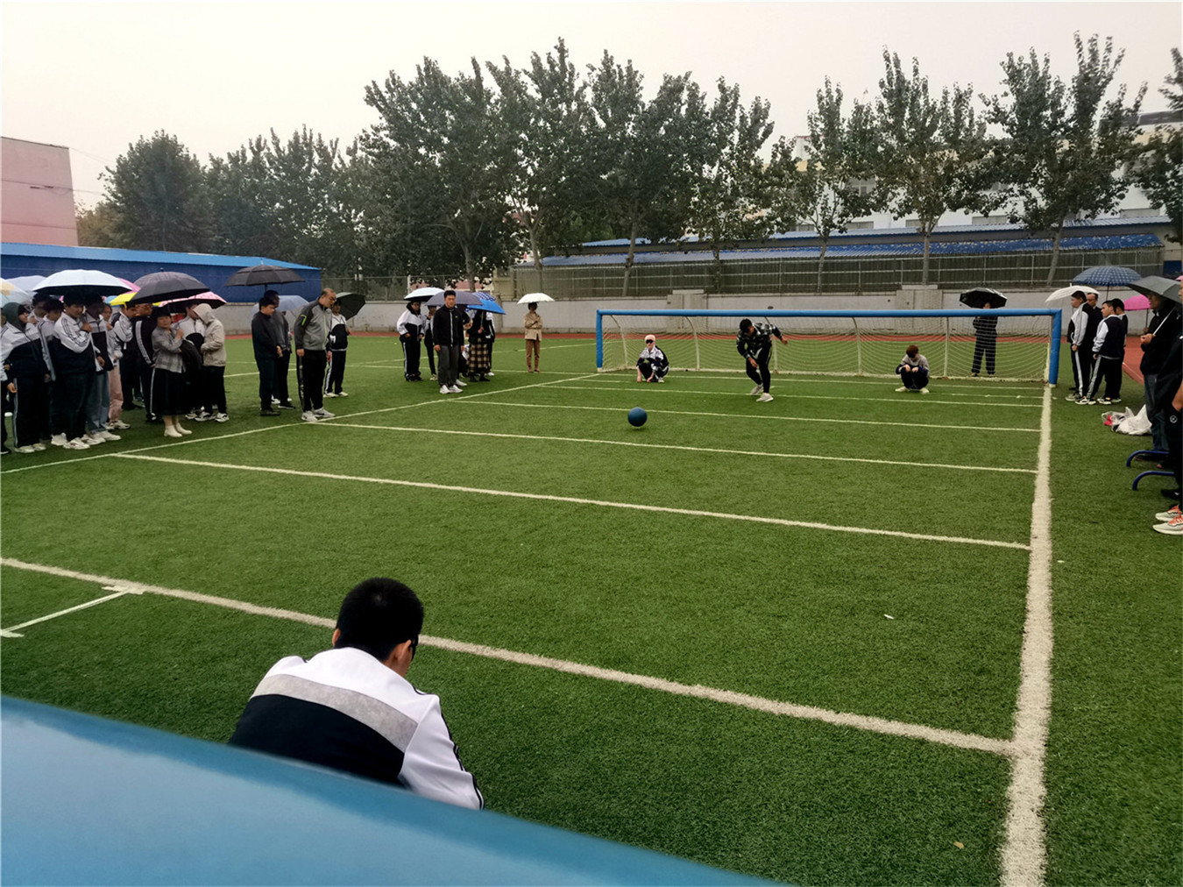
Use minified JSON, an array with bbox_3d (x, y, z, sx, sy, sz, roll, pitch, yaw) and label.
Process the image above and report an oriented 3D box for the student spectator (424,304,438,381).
[{"bbox_3d":[-3.376,-2.183,19.395,0.470,1.610,0.360,-7,11,-37],"label":"student spectator"}]

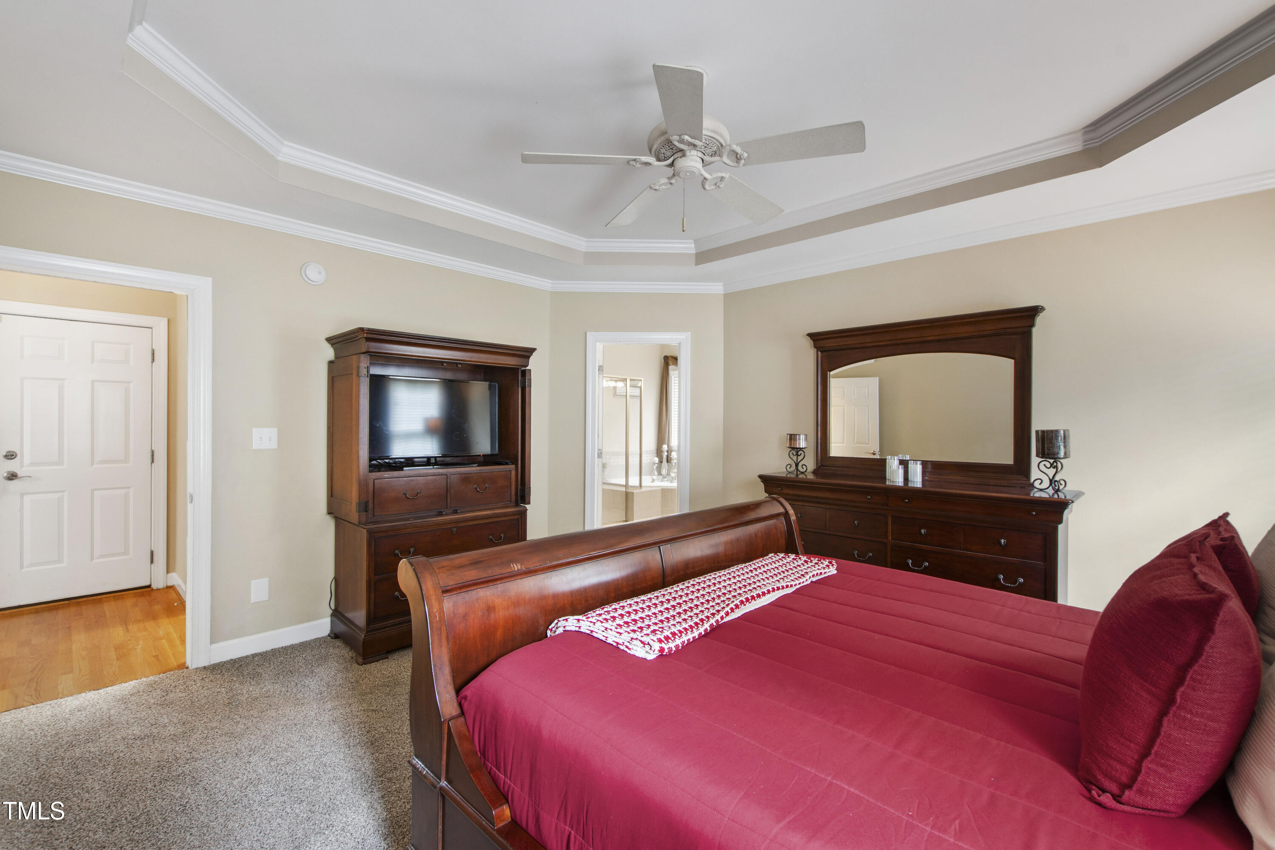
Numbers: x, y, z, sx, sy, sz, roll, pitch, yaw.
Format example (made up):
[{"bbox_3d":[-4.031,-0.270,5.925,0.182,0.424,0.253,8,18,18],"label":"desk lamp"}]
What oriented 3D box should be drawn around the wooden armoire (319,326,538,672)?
[{"bbox_3d":[-1.317,0.394,3.476,0.608,1.841,1.161,1,0,45],"label":"wooden armoire"}]

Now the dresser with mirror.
[{"bbox_3d":[1.637,0.334,3.293,1.694,2.010,0.488,1,0,43],"label":"dresser with mirror"}]

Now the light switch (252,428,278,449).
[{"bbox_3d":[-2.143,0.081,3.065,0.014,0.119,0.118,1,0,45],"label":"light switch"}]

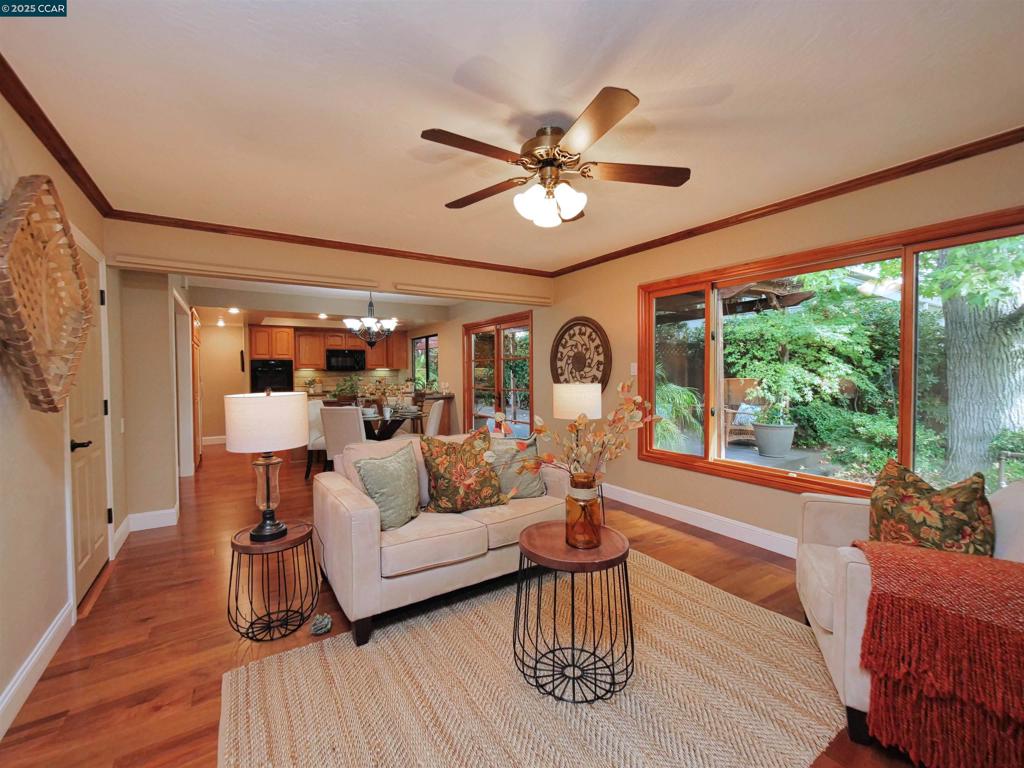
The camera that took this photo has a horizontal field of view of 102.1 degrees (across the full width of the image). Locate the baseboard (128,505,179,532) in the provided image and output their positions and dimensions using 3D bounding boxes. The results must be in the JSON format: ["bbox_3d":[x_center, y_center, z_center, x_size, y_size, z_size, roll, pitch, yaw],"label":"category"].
[{"bbox_3d":[-2.997,1.138,3.468,0.310,0.143,0.018,-2,2,-31],"label":"baseboard"}]

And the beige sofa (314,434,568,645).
[{"bbox_3d":[-0.351,0.800,2.692,1.490,0.850,0.860,-2,2,-32],"label":"beige sofa"}]

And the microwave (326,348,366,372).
[{"bbox_3d":[-3.486,-0.480,8.637,0.760,0.430,0.400,-2,2,-34],"label":"microwave"}]

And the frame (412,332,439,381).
[{"bbox_3d":[-1.680,-0.403,8.060,0.090,1.030,1.300,-2,2,-34],"label":"frame"}]

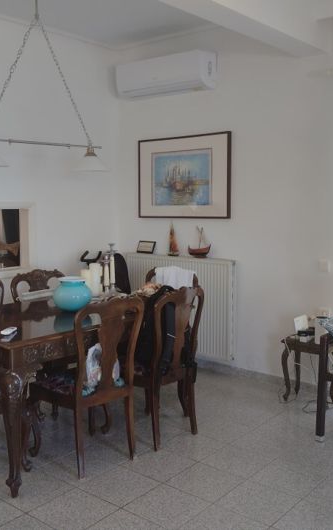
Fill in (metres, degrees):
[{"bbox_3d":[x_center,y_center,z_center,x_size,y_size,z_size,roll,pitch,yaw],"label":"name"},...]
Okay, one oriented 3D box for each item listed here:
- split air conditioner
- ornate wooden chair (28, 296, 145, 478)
[{"bbox_3d":[-0.021,-1.758,5.365,1.030,0.320,0.230,5,7,39],"label":"split air conditioner"},{"bbox_3d":[-0.482,0.657,3.390,0.500,1.010,0.550,-6,9,-43],"label":"ornate wooden chair"}]

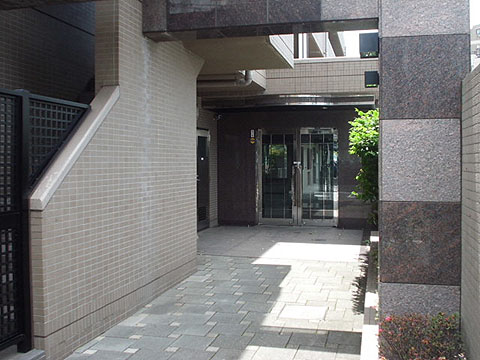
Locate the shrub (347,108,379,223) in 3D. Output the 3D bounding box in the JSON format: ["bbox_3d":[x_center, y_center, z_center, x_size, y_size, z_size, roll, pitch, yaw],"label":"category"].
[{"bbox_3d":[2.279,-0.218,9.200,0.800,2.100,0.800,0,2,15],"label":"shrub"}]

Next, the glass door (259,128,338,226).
[{"bbox_3d":[1.265,-0.053,11.498,1.754,2.123,0.100,0,2,15],"label":"glass door"}]

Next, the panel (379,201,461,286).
[{"bbox_3d":[1.573,0.544,4.578,0.680,0.716,0.040,0,2,15],"label":"panel"}]

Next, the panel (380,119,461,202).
[{"bbox_3d":[1.566,-0.167,4.558,0.677,0.708,0.040,0,2,15],"label":"panel"}]

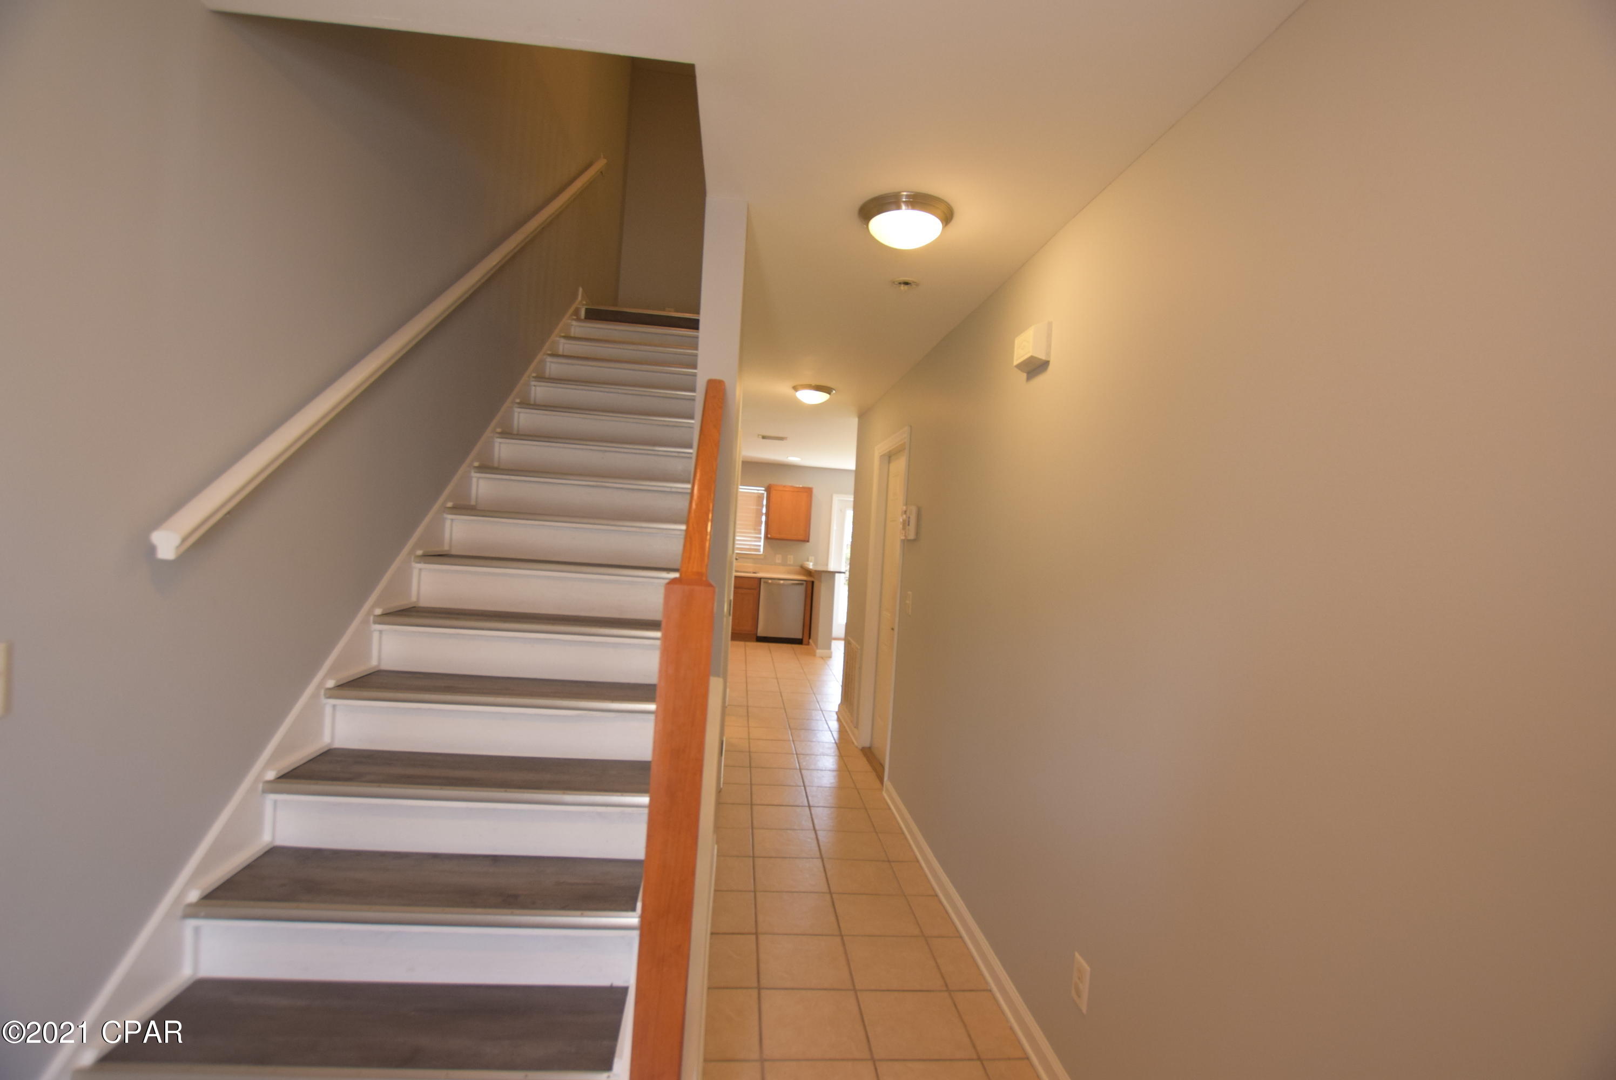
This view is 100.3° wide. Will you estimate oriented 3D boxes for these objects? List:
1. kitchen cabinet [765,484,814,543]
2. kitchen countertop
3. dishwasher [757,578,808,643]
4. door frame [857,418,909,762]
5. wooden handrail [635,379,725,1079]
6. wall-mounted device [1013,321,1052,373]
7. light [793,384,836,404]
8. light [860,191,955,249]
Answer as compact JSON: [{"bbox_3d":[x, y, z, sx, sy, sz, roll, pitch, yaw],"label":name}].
[{"bbox_3d":[-0.273,-0.365,9.502,0.613,0.761,0.310,4,0,-6],"label":"kitchen cabinet"},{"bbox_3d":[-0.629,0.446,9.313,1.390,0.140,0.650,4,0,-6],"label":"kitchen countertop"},{"bbox_3d":[-0.375,0.963,9.347,0.606,0.849,0.600,4,0,-6],"label":"dishwasher"},{"bbox_3d":[0.520,0.398,4.332,0.120,2.112,0.910,4,0,-6],"label":"door frame"},{"bbox_3d":[-0.282,0.417,1.646,0.095,1.775,0.795,4,0,-6],"label":"wooden handrail"},{"bbox_3d":[0.728,-0.625,2.196,0.059,0.122,0.165,4,0,-6],"label":"wall-mounted device"},{"bbox_3d":[0.041,-0.994,4.679,0.300,0.115,0.300,4,0,-6],"label":"light"},{"bbox_3d":[0.301,-0.957,2.103,0.300,0.107,0.300,4,0,-6],"label":"light"}]

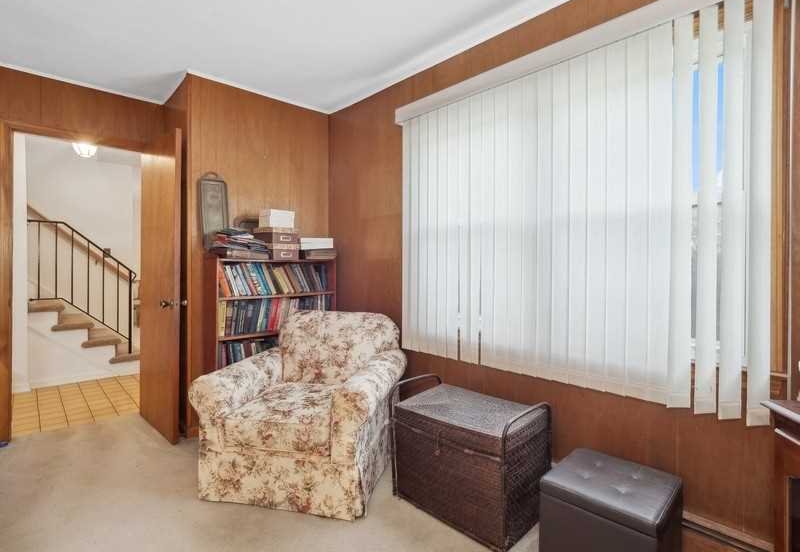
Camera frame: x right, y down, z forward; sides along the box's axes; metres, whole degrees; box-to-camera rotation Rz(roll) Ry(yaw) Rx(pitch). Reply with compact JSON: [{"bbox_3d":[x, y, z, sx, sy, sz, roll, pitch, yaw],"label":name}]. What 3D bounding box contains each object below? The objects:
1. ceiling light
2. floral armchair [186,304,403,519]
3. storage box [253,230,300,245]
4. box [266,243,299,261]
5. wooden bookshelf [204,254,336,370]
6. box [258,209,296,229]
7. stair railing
[{"bbox_3d":[-3.070,-1.268,3.597,0.260,0.190,0.260,-1,1,-40],"label":"ceiling light"},{"bbox_3d":[-0.508,0.671,2.163,0.915,0.870,0.860,0,1,11],"label":"floral armchair"},{"bbox_3d":[-0.906,-0.275,2.723,0.290,0.103,0.200,1,2,44],"label":"storage box"},{"bbox_3d":[-0.906,-0.170,2.725,0.290,0.112,0.200,1,2,44],"label":"box"},{"bbox_3d":[-0.914,0.487,2.703,0.862,1.215,0.280,-1,2,-43],"label":"wooden bookshelf"},{"bbox_3d":[-0.901,-0.396,2.711,0.175,0.140,0.190,1,2,44],"label":"box"},{"bbox_3d":[-3.232,0.164,3.817,0.839,1.397,0.050,-1,1,-40],"label":"stair railing"}]

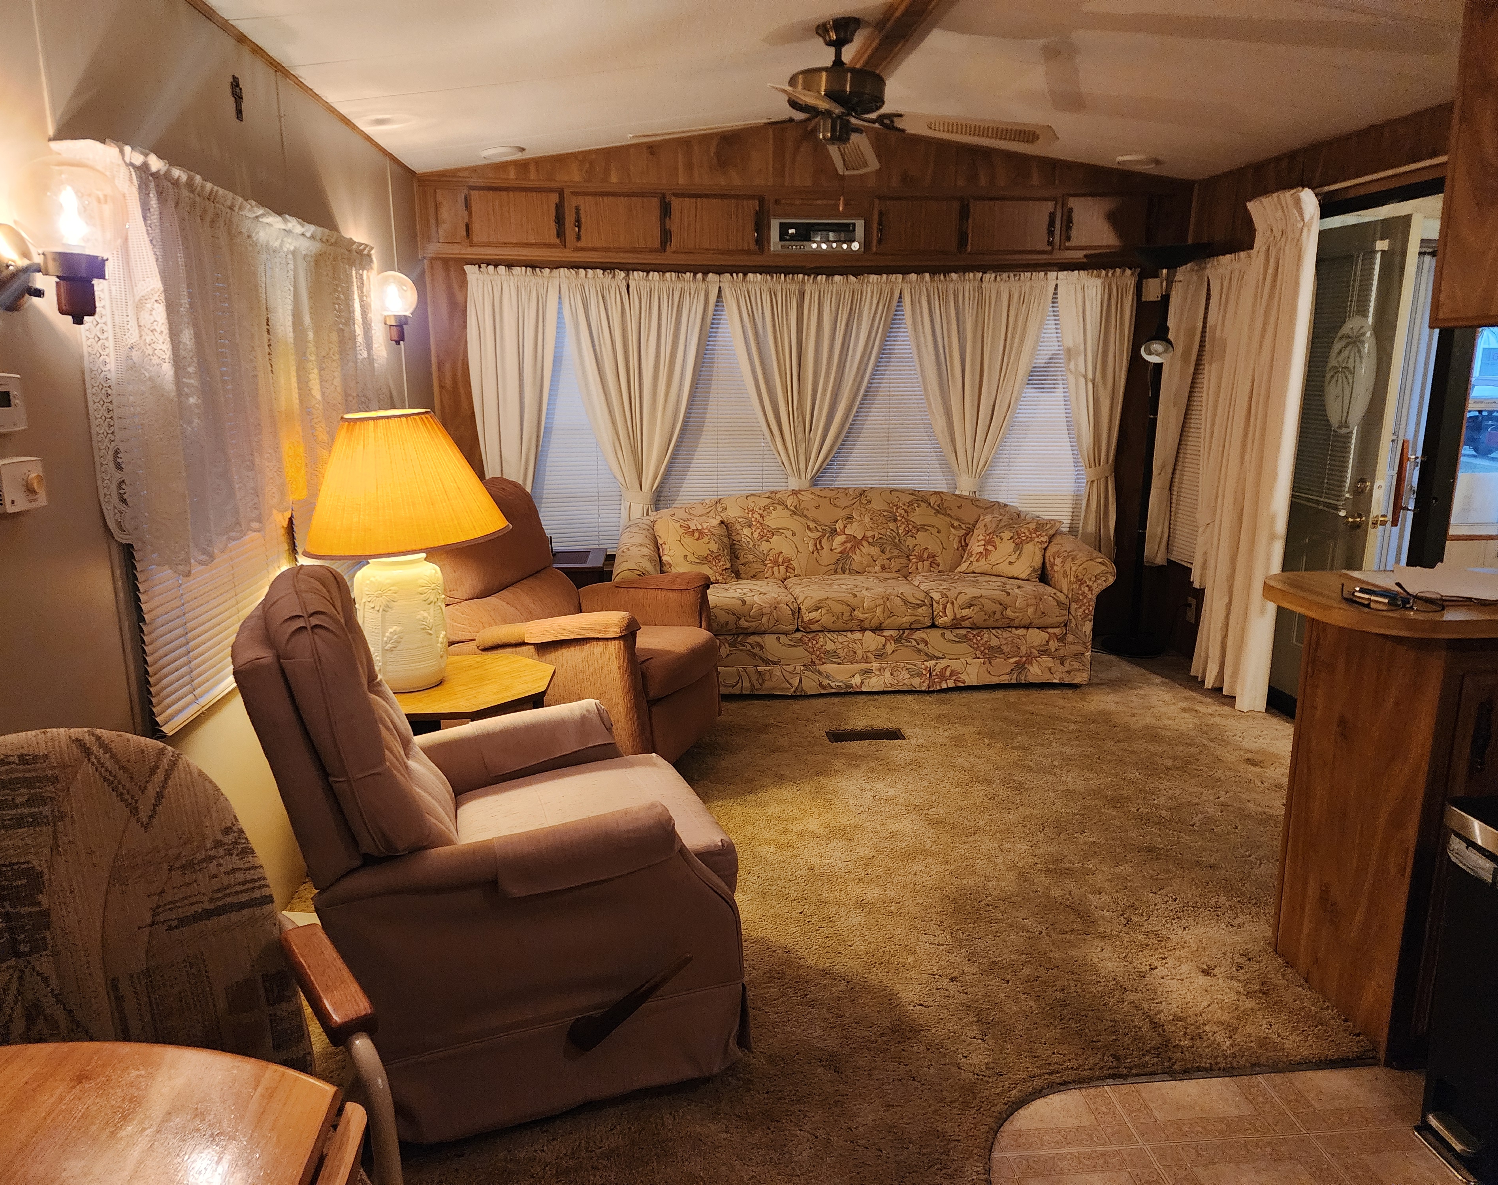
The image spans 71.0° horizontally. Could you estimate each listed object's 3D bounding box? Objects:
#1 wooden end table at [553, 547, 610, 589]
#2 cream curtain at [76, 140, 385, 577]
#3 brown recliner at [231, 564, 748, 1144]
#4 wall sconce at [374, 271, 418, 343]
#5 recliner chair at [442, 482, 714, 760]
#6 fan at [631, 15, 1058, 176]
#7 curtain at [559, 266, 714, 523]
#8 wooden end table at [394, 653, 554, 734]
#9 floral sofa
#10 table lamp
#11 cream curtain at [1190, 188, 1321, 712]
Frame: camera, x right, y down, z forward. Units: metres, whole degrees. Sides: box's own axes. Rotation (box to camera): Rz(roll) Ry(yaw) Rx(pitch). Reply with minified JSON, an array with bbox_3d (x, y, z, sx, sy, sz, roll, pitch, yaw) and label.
[{"bbox_3d":[-0.922,0.096,4.917,0.500,0.520,0.470,-1,13,-5],"label":"wooden end table"},{"bbox_3d":[-1.198,-0.573,2.707,0.100,0.790,1.780,-1,13,-5],"label":"cream curtain"},{"bbox_3d":[-0.551,0.414,2.287,0.930,1.040,0.790,-5,13,-20],"label":"brown recliner"},{"bbox_3d":[-1.237,-0.995,3.659,0.190,0.255,0.155,-1,13,-5],"label":"wall sconce"},{"bbox_3d":[-0.657,0.048,4.024,0.940,1.000,0.820,3,13,16],"label":"recliner chair"},{"bbox_3d":[0.255,-1.541,3.166,1.300,0.380,1.300,2,13,11],"label":"fan"},{"bbox_3d":[-0.500,-0.808,4.889,0.700,1.300,0.120,-3,13,-16],"label":"curtain"},{"bbox_3d":[-0.791,0.496,2.852,0.520,0.530,0.520,-1,12,-5],"label":"wooden end table"},{"bbox_3d":[0.455,-0.048,4.733,2.090,0.800,0.860,-1,12,-5],"label":"floral sofa"},{"bbox_3d":[-0.935,-0.112,2.864,0.560,0.730,0.560,-1,13,-5],"label":"table lamp"},{"bbox_3d":[1.996,-0.543,4.208,0.130,1.960,0.490,-1,12,-5],"label":"cream curtain"}]

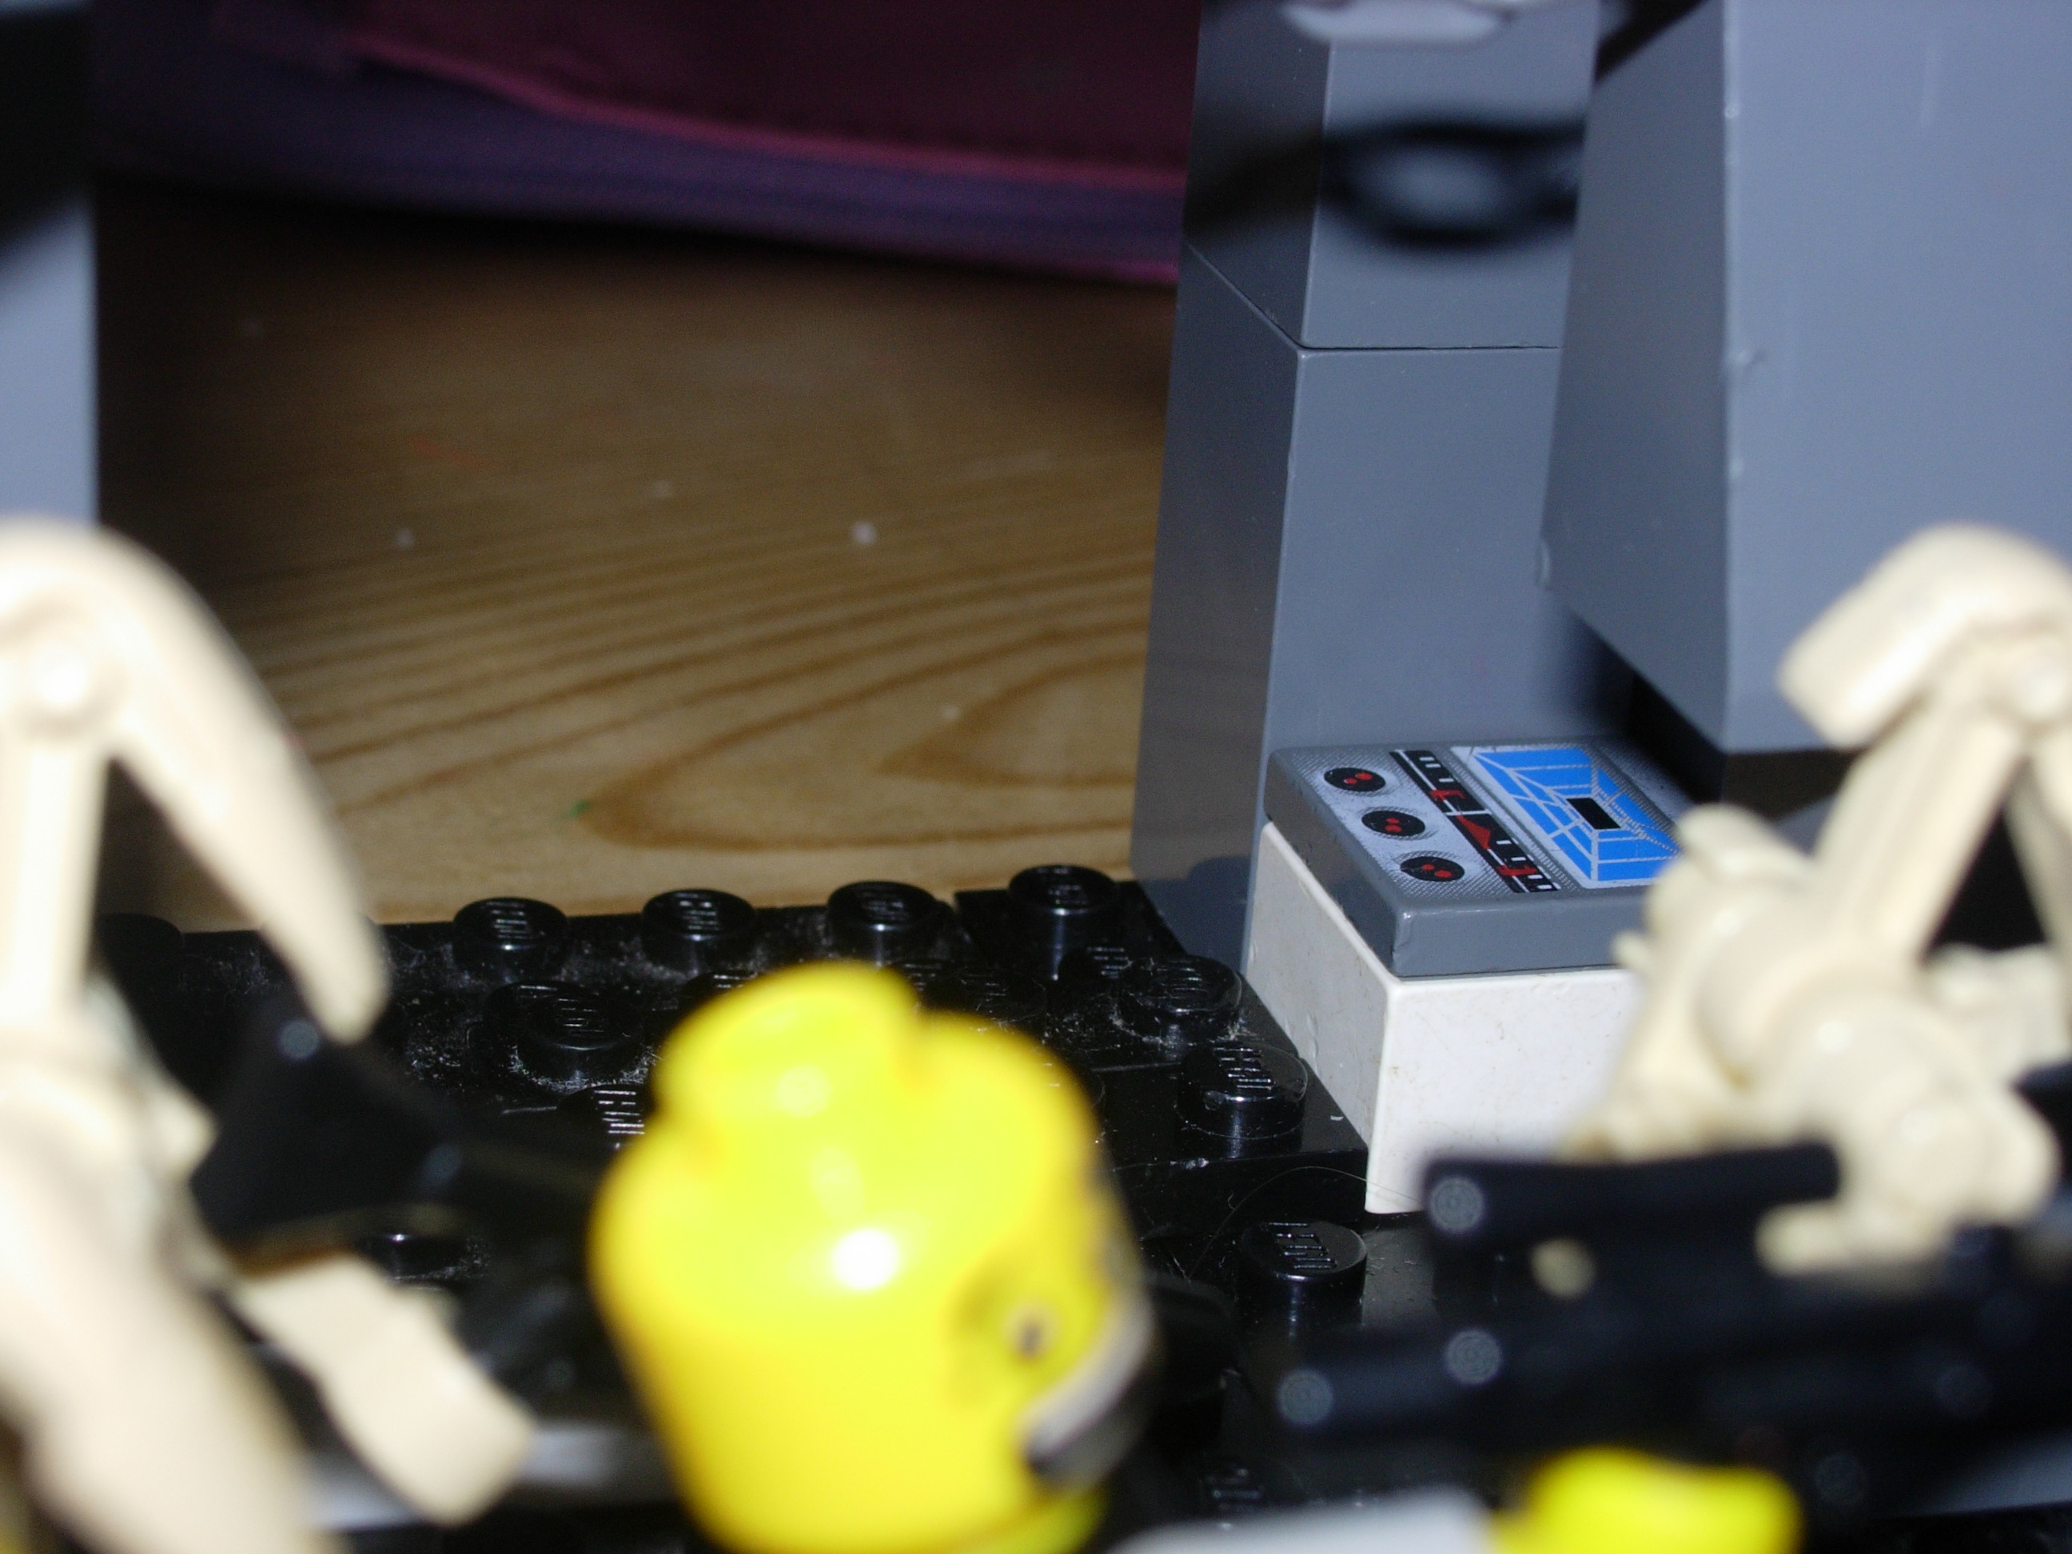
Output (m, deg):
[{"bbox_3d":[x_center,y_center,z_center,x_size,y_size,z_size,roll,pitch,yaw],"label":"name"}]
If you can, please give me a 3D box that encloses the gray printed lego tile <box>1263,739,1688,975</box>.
[{"bbox_3d":[0.019,0.003,0.191,0.016,0.003,0.016,-2,23,-15],"label":"gray printed lego tile"}]

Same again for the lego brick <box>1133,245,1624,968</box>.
[{"bbox_3d":[0.015,-0.006,0.204,0.016,0.029,0.016,-2,23,-15],"label":"lego brick"}]

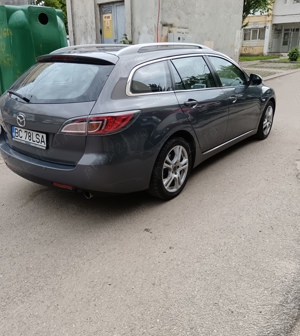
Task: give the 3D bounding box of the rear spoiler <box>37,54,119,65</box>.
[{"bbox_3d":[-0.715,-1.010,2.911,1.120,0.090,0.220,15,26,36],"label":"rear spoiler"}]

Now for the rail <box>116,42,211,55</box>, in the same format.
[{"bbox_3d":[0.261,-1.232,3.217,0.090,0.110,1.650,15,26,36],"label":"rail"}]

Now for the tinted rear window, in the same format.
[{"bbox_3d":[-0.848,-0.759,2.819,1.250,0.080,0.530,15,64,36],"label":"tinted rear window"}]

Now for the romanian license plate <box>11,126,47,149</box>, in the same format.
[{"bbox_3d":[-1.053,-0.273,2.713,0.520,0.115,0.020,15,17,36],"label":"romanian license plate"}]

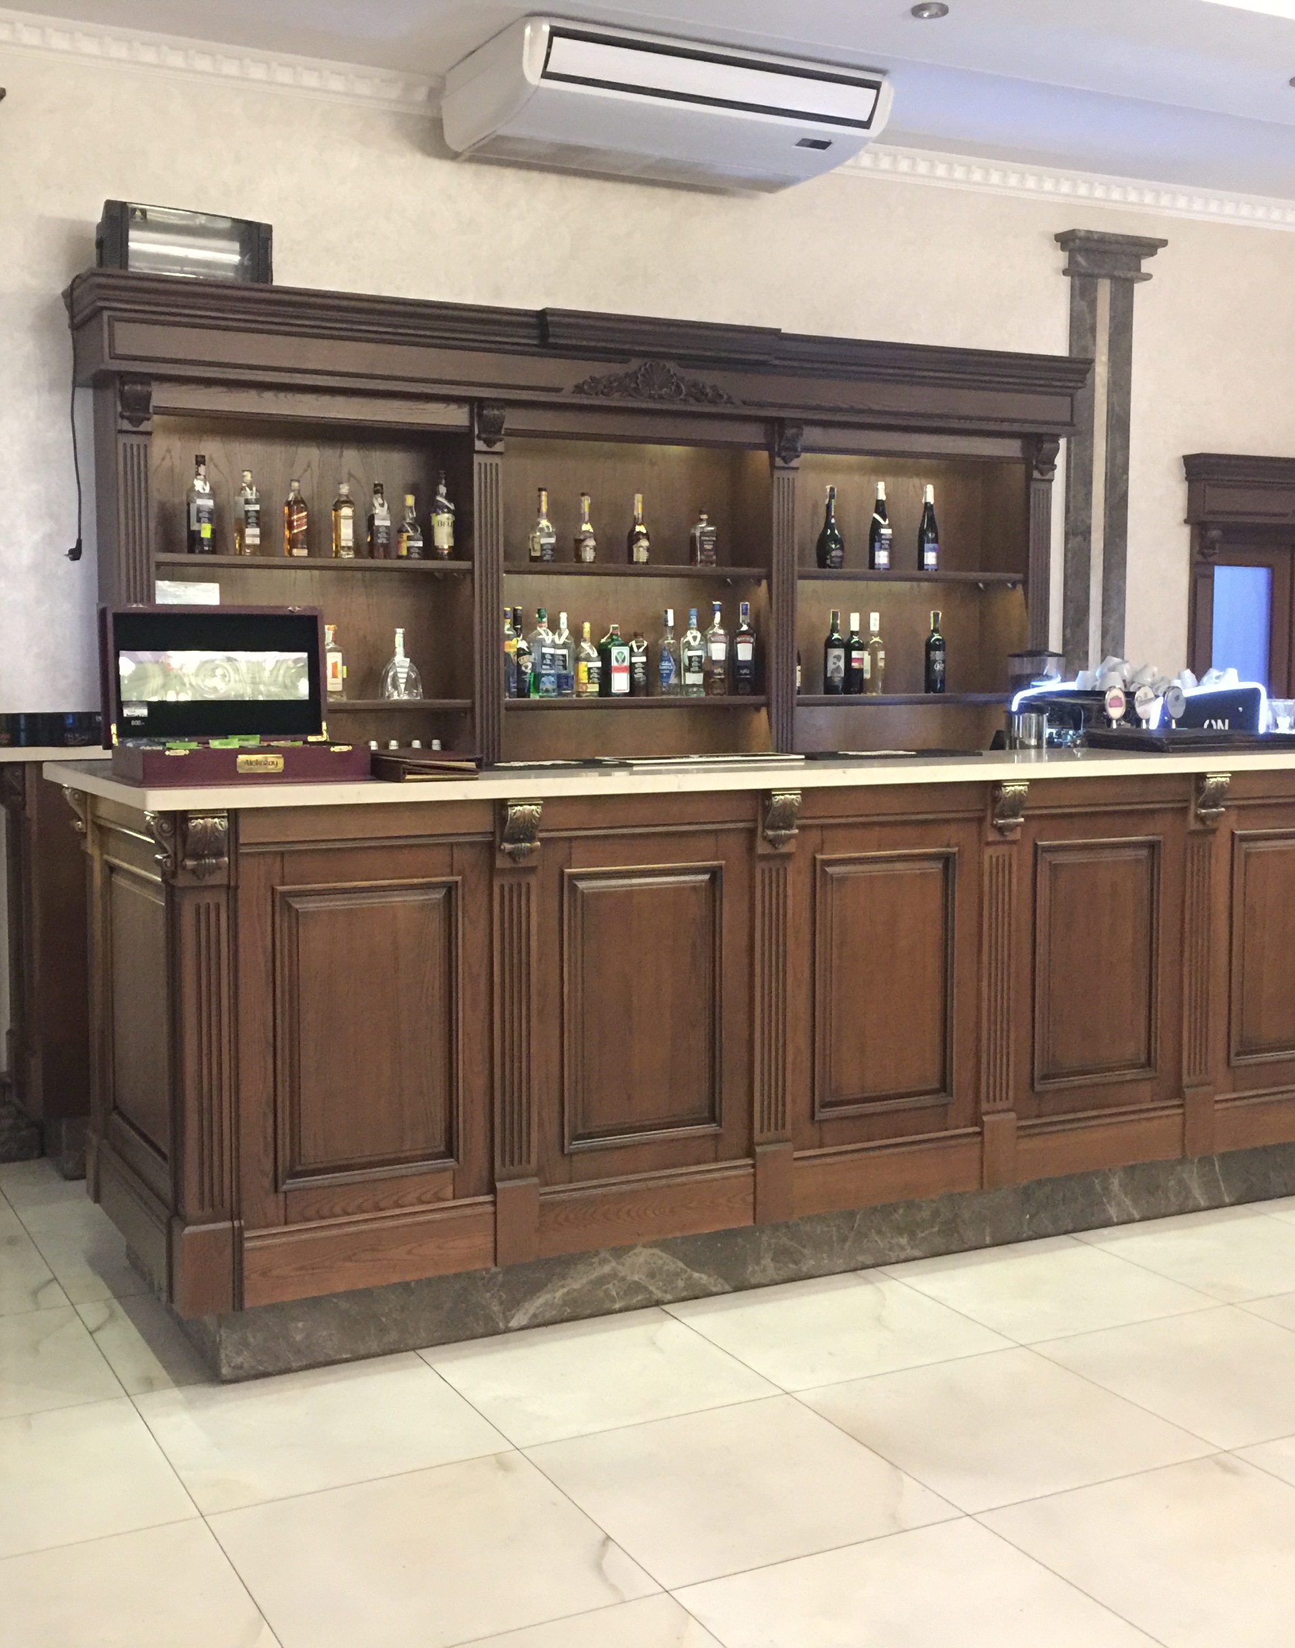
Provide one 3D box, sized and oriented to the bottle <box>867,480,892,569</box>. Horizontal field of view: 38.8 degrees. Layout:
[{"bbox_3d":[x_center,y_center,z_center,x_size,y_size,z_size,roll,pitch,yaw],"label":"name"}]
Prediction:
[{"bbox_3d":[0.834,-1.065,6.607,0.078,0.323,0.078,-1,5,-10],"label":"bottle"}]

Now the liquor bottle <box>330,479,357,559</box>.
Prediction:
[{"bbox_3d":[-0.949,-0.946,5.763,0.065,0.244,0.060,-3,6,-32],"label":"liquor bottle"}]

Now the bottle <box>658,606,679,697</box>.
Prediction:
[{"bbox_3d":[0.072,-0.582,6.292,0.073,0.296,0.073,0,5,0],"label":"bottle"}]

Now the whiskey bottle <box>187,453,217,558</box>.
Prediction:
[{"bbox_3d":[-1.343,-0.955,5.539,0.080,0.303,0.080,-2,5,-27],"label":"whiskey bottle"}]

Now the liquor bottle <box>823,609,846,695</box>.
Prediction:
[{"bbox_3d":[0.670,-0.618,6.595,0.076,0.302,0.076,0,5,0],"label":"liquor bottle"}]

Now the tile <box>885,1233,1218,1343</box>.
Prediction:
[{"bbox_3d":[0.959,1.125,4.462,0.600,0.010,0.600,-2,5,-27],"label":"tile"}]

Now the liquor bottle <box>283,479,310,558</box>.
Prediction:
[{"bbox_3d":[-1.086,-0.942,5.694,0.066,0.245,0.064,-3,6,-35],"label":"liquor bottle"}]

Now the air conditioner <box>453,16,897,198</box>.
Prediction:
[{"bbox_3d":[0.083,-2.261,5.863,1.275,0.245,0.680,-2,5,-27],"label":"air conditioner"}]

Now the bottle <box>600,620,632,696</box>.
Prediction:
[{"bbox_3d":[-0.107,-0.545,6.169,0.090,0.244,0.066,-3,5,-30],"label":"bottle"}]

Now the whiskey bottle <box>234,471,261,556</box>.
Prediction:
[{"bbox_3d":[-1.214,-0.943,5.586,0.080,0.250,0.076,-2,5,-27],"label":"whiskey bottle"}]

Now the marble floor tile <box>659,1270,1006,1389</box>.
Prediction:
[{"bbox_3d":[0.423,1.136,4.148,0.600,0.012,0.600,-2,5,-27],"label":"marble floor tile"}]

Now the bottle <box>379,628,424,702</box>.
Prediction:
[{"bbox_3d":[-0.784,-0.508,5.883,0.132,0.231,0.105,-2,5,-20],"label":"bottle"}]

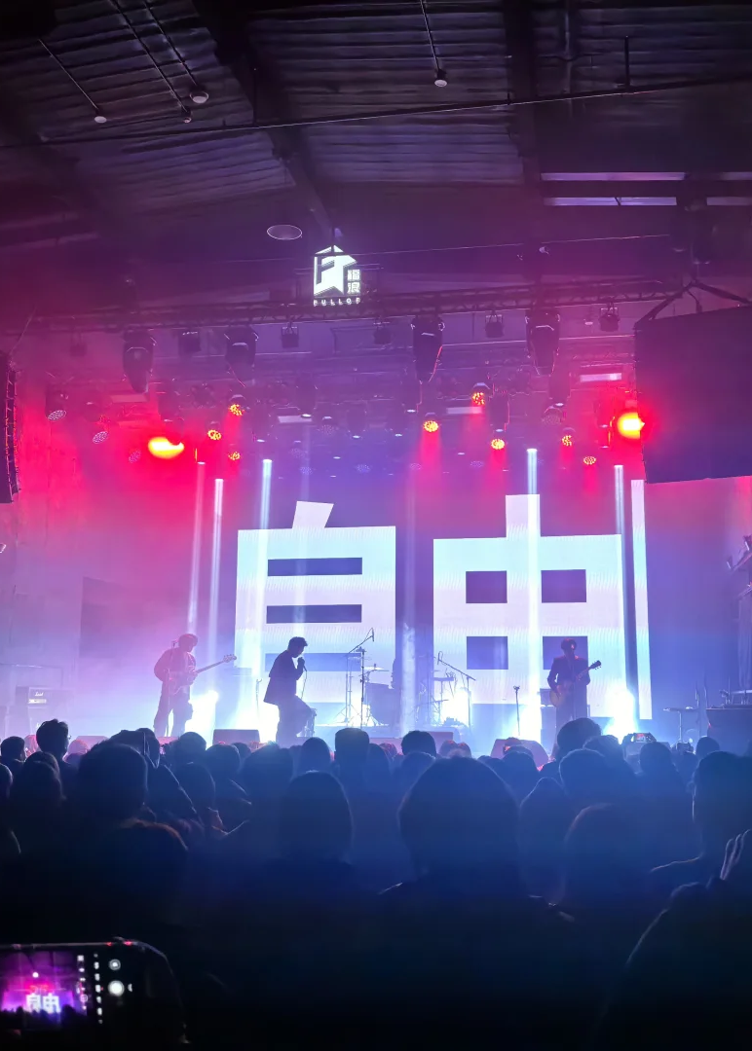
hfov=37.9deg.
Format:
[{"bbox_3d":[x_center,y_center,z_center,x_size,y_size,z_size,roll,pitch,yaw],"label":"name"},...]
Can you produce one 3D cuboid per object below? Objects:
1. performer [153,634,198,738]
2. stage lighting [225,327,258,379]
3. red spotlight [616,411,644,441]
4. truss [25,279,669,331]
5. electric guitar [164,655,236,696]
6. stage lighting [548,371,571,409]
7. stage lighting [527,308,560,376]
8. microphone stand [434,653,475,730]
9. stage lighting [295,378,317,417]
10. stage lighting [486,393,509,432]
[{"bbox_3d":[-2.707,2.308,14.771,0.420,1.710,0.550,-7,-11,38],"label":"performer"},{"bbox_3d":[-1.766,-2.278,14.412,0.360,0.600,0.320,-1,-8,10],"label":"stage lighting"},{"bbox_3d":[4.153,-1.659,17.911,0.400,0.460,0.360,-2,-9,13],"label":"red spotlight"},{"bbox_3d":[-0.567,-2.842,14.270,8.473,0.260,0.260,-1,-8,10],"label":"truss"},{"bbox_3d":[-2.341,1.980,14.700,1.110,0.330,0.080,-21,-4,-31],"label":"electric guitar"},{"bbox_3d":[2.643,-1.956,15.705,0.311,0.464,0.265,-1,-8,10],"label":"stage lighting"},{"bbox_3d":[2.100,-2.293,13.697,0.395,0.753,0.336,-1,-8,10],"label":"stage lighting"},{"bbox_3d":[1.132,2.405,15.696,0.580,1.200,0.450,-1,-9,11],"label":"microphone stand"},{"bbox_3d":[-1.060,-1.939,16.542,0.320,0.570,0.310,-1,-9,11],"label":"stage lighting"},{"bbox_3d":[1.919,-1.778,17.252,0.333,0.536,0.283,-1,-8,10],"label":"stage lighting"}]

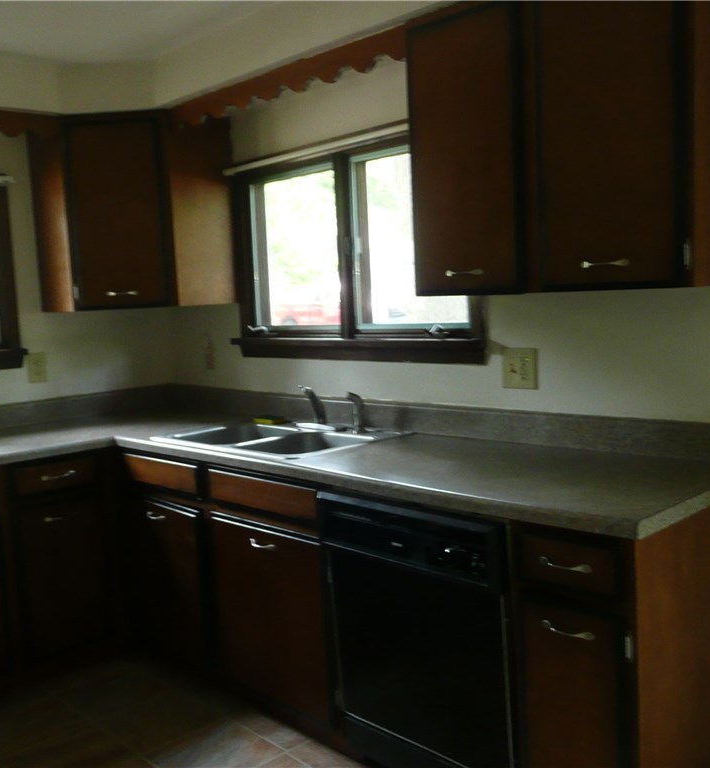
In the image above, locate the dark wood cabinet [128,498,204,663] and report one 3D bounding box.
[{"bbox_3d":[-0.435,0.638,3.055,0.610,0.540,0.475,-8,7,-44],"label":"dark wood cabinet"}]

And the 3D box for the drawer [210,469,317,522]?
[{"bbox_3d":[-0.131,0.310,2.561,0.430,0.105,0.515,-8,7,-44],"label":"drawer"}]

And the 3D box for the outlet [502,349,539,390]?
[{"bbox_3d":[0.489,-0.046,2.475,0.008,0.118,0.118,-8,7,-44],"label":"outlet"}]

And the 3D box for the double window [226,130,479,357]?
[{"bbox_3d":[-0.038,-0.457,2.974,0.100,0.753,1.260,-8,7,-44],"label":"double window"}]

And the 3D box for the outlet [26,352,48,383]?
[{"bbox_3d":[-1.319,-0.067,3.453,0.073,0.118,0.008,-8,7,-44],"label":"outlet"}]

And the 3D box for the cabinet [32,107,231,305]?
[{"bbox_3d":[-0.905,-0.698,3.509,0.844,0.754,0.651,-3,5,1],"label":"cabinet"}]

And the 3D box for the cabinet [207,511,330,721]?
[{"bbox_3d":[-0.051,0.655,2.657,0.610,0.543,0.530,-8,7,-44],"label":"cabinet"}]

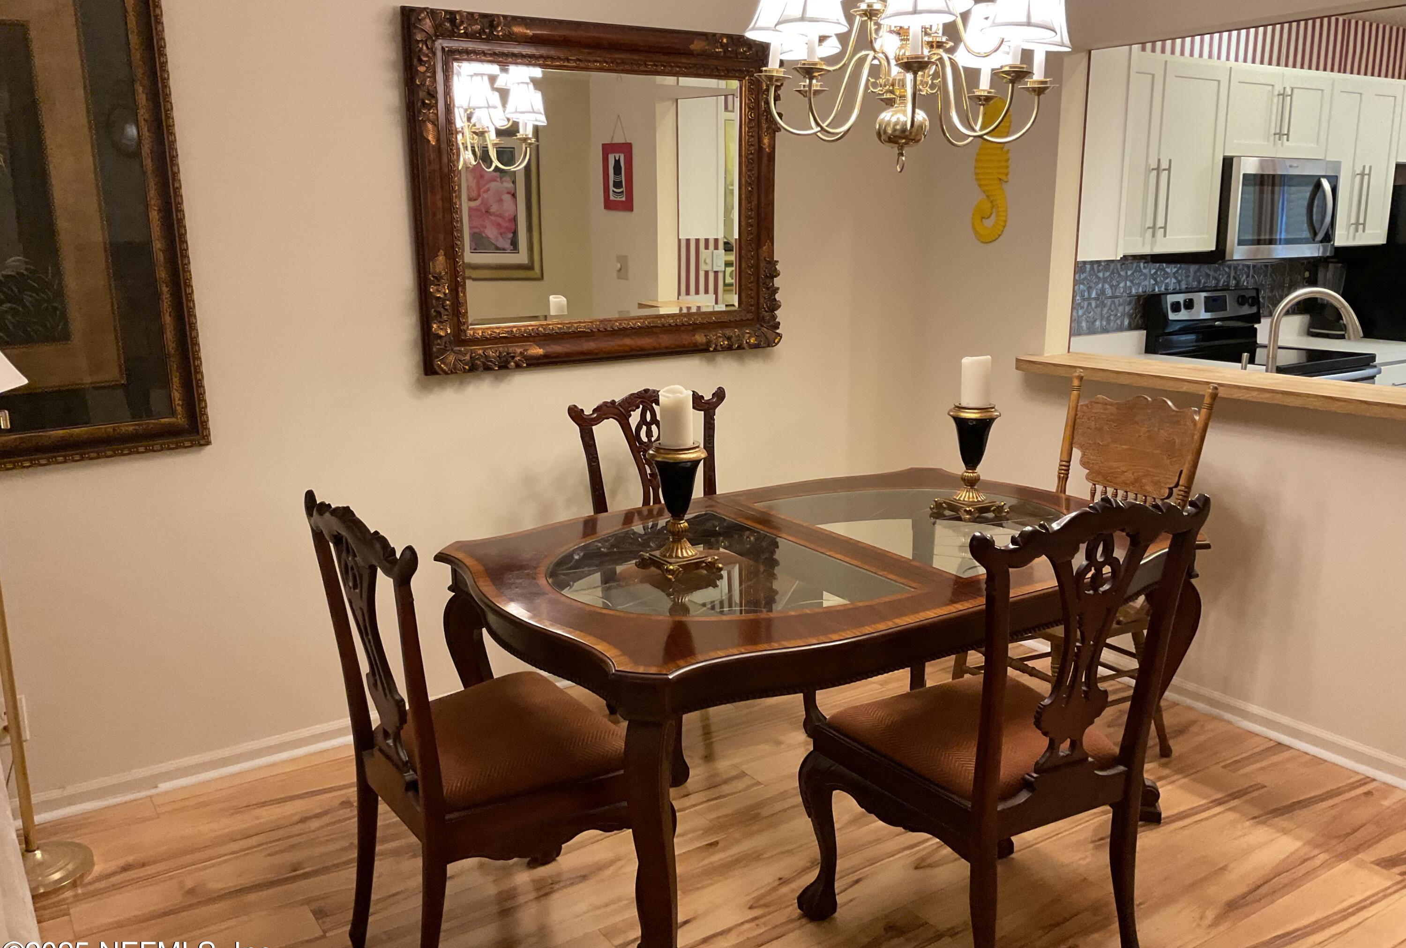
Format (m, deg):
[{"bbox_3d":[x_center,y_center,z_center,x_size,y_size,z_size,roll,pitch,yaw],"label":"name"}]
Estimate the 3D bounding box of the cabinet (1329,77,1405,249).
[{"bbox_3d":[2.845,-1.418,5.389,0.570,0.729,0.325,-9,15,-33],"label":"cabinet"}]

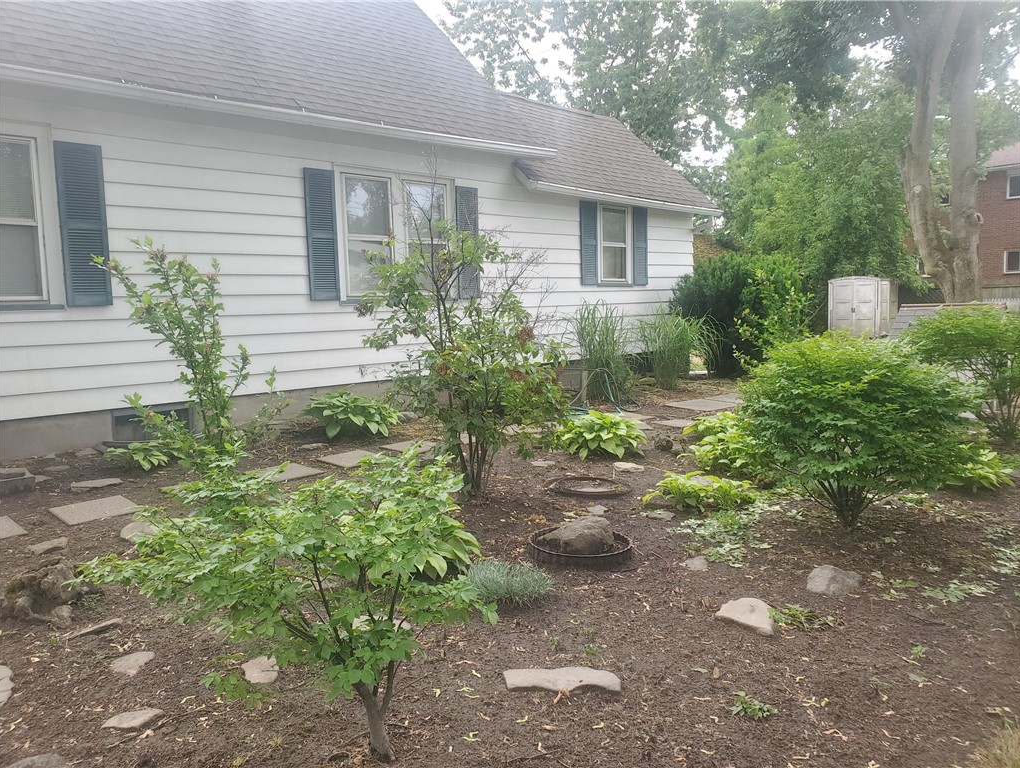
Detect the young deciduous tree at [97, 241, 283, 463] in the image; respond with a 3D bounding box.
[{"bbox_3d":[-2.795,-0.337,6.750,1.550,1.880,1.250,-7,8,-41],"label":"young deciduous tree"}]

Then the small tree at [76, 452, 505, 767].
[{"bbox_3d":[-0.685,0.636,2.380,1.170,0.920,1.030,-3,7,-16],"label":"small tree"}]

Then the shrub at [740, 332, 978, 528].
[{"bbox_3d":[1.976,0.259,4.360,1.300,1.100,1.220,2,7,24],"label":"shrub"}]

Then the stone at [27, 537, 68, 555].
[{"bbox_3d":[-2.540,0.884,4.220,0.140,0.050,0.230,3,8,33],"label":"stone"}]

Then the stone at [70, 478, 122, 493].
[{"bbox_3d":[-2.960,0.718,5.500,0.350,0.050,0.160,-7,8,-43],"label":"stone"}]

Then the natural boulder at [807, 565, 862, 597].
[{"bbox_3d":[1.468,0.870,3.480,0.250,0.100,0.190,-1,6,0],"label":"natural boulder"}]

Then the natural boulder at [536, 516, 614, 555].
[{"bbox_3d":[0.338,0.774,3.960,0.390,0.170,0.270,-1,6,5],"label":"natural boulder"}]

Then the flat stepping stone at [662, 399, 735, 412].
[{"bbox_3d":[2.253,0.242,9.003,0.660,0.050,0.570,-7,8,-43],"label":"flat stepping stone"}]

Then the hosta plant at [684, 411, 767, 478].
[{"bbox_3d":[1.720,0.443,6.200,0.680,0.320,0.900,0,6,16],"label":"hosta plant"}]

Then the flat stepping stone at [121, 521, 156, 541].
[{"bbox_3d":[-2.080,0.843,4.370,0.250,0.060,0.270,-4,7,-25],"label":"flat stepping stone"}]

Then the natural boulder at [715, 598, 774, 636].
[{"bbox_3d":[0.990,0.948,3.170,0.160,0.085,0.260,-6,8,-40],"label":"natural boulder"}]

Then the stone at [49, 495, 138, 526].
[{"bbox_3d":[-2.656,0.816,4.902,0.410,0.045,0.410,-7,9,-44],"label":"stone"}]

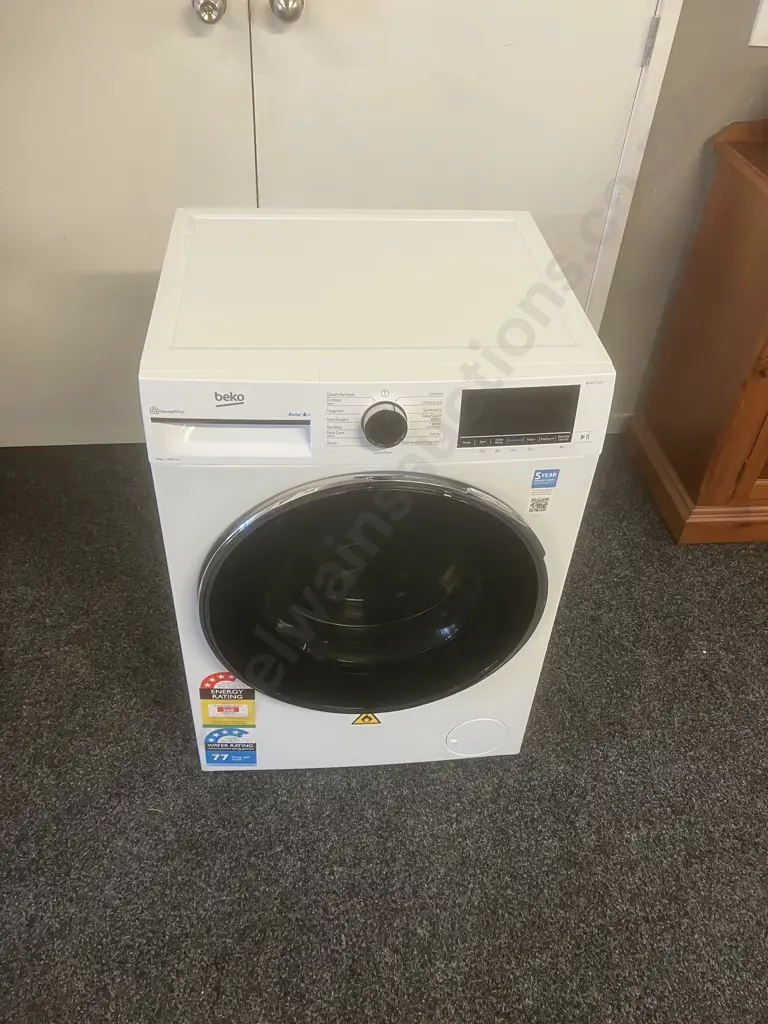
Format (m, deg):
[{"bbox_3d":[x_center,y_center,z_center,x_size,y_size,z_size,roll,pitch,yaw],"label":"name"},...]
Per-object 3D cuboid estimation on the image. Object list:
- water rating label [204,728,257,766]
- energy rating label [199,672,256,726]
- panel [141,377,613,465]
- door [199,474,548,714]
[{"bbox_3d":[-0.272,0.420,1.478,0.090,0.117,0.003,1,40,-8],"label":"water rating label"},{"bbox_3d":[-0.267,0.324,1.408,0.094,0.157,0.005,-1,41,-6],"label":"energy rating label"},{"bbox_3d":[0.000,-0.117,1.065,0.597,0.123,0.040,-1,41,-6],"label":"panel"},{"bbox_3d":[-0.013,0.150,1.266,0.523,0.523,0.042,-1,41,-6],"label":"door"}]

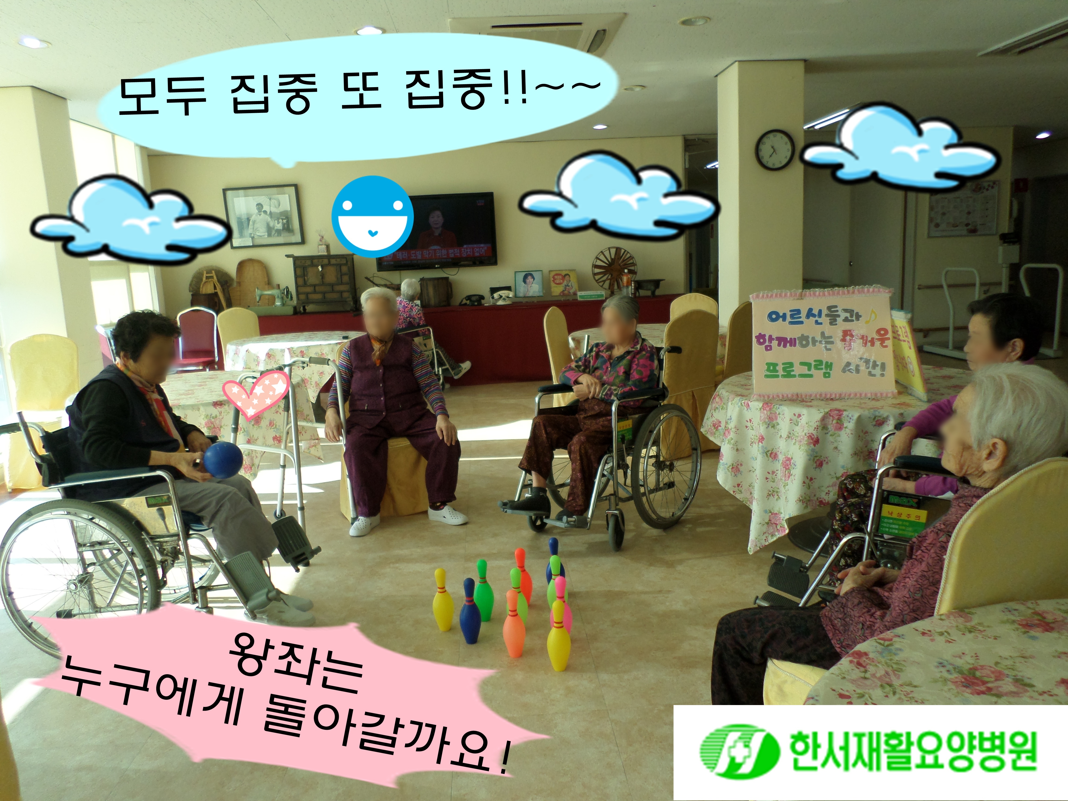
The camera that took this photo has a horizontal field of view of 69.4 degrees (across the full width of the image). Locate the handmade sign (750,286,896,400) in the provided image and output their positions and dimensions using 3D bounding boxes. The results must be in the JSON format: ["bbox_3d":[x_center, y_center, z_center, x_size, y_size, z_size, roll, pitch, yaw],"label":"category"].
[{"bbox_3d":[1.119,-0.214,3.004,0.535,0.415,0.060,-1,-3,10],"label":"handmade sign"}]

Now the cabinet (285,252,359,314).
[{"bbox_3d":[-2.351,-1.332,8.805,0.800,0.660,0.360,-3,10,-2],"label":"cabinet"}]

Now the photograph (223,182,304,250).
[{"bbox_3d":[-3.096,-2.108,8.874,0.840,0.670,0.030,-4,12,-2],"label":"photograph"}]

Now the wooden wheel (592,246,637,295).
[{"bbox_3d":[0.963,-1.546,9.192,0.535,0.560,0.150,-3,9,-4],"label":"wooden wheel"}]

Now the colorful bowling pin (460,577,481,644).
[{"bbox_3d":[-0.212,0.715,2.632,0.074,0.237,0.074,-3,10,0],"label":"colorful bowling pin"}]

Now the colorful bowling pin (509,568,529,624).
[{"bbox_3d":[-0.055,0.696,2.691,0.076,0.232,0.076,-3,10,0],"label":"colorful bowling pin"}]

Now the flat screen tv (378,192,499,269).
[{"bbox_3d":[-1.141,-1.945,8.926,1.395,0.826,0.080,-3,11,-2],"label":"flat screen tv"}]

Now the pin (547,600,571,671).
[{"bbox_3d":[0.080,0.738,2.417,0.076,0.232,0.076,-3,10,0],"label":"pin"}]

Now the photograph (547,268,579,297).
[{"bbox_3d":[0.341,-1.333,8.750,0.312,0.302,0.025,-3,-4,-4],"label":"photograph"}]

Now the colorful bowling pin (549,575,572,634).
[{"bbox_3d":[0.093,0.712,2.626,0.076,0.235,0.076,-2,9,1],"label":"colorful bowling pin"}]

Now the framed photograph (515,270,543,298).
[{"bbox_3d":[-0.052,-1.313,8.720,0.318,0.305,0.025,-3,-4,-4],"label":"framed photograph"}]

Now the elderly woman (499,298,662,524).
[{"bbox_3d":[0.215,0.022,3.534,0.516,0.997,0.826,5,13,38],"label":"elderly woman"}]

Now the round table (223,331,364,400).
[{"bbox_3d":[-2.102,-0.197,7.063,1.300,0.735,1.300,-3,10,-2],"label":"round table"}]

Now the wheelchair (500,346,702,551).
[{"bbox_3d":[0.326,0.182,3.724,0.620,0.900,1.010,5,12,41],"label":"wheelchair"}]

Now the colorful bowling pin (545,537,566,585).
[{"bbox_3d":[0.082,0.640,2.987,0.074,0.237,0.074,-3,10,0],"label":"colorful bowling pin"}]

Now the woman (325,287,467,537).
[{"bbox_3d":[-0.710,0.009,4.055,0.640,1.190,0.800,-4,10,-7],"label":"woman"}]

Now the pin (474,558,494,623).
[{"bbox_3d":[-0.185,0.693,2.822,0.075,0.235,0.075,-3,9,-5],"label":"pin"}]

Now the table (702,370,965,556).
[{"bbox_3d":[1.422,0.231,3.339,1.320,0.630,1.320,-3,10,-4],"label":"table"}]

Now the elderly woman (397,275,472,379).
[{"bbox_3d":[-1.215,-0.720,8.657,0.920,1.200,0.500,-10,12,-37],"label":"elderly woman"}]

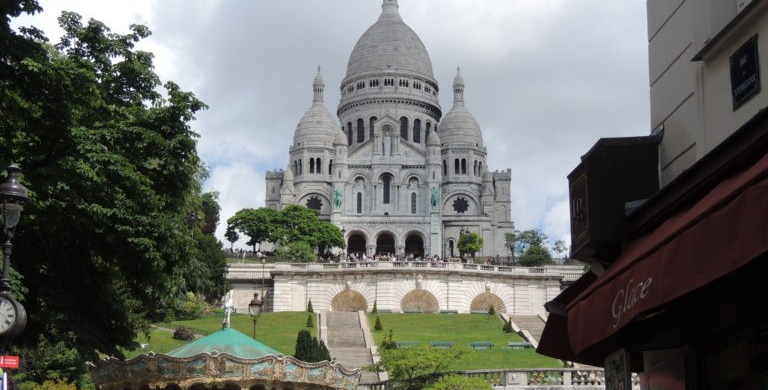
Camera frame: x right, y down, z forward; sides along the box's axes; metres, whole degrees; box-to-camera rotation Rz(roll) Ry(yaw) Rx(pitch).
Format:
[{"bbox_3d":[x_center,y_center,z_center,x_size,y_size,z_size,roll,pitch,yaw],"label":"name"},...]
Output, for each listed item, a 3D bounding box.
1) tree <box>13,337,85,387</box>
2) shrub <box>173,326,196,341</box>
[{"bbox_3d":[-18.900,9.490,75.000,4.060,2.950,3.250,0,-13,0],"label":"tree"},{"bbox_3d":[-23.680,16.440,158.000,2.850,1.910,2.420,0,-13,0],"label":"shrub"}]

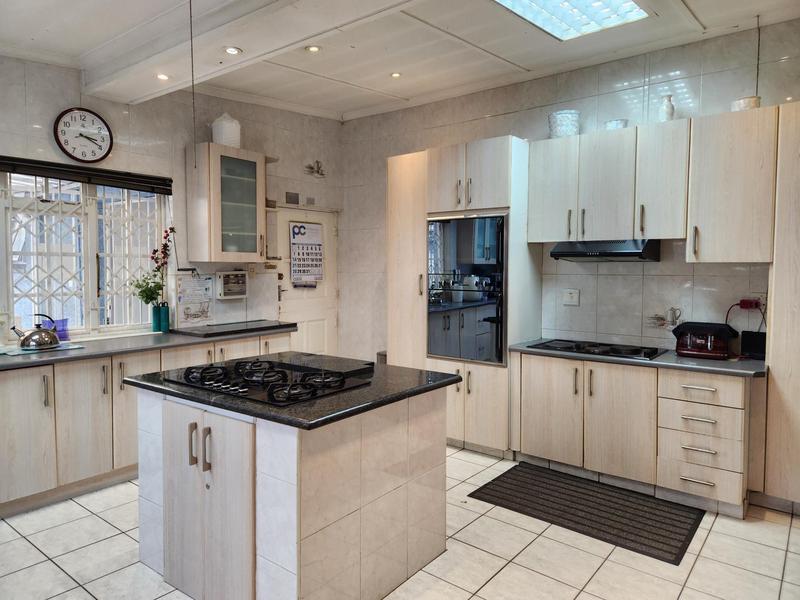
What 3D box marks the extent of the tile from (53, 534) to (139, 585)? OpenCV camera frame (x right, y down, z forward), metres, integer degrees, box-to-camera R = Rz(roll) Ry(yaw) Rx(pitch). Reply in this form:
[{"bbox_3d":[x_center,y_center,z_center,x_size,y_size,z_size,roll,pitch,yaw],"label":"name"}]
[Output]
[{"bbox_3d":[-1.455,1.271,2.617,0.348,0.010,0.346,3,4,39],"label":"tile"}]

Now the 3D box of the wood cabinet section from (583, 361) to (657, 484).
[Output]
[{"bbox_3d":[1.609,0.783,3.716,0.460,0.740,0.550,3,3,38],"label":"wood cabinet section"}]

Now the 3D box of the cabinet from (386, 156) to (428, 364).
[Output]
[{"bbox_3d":[0.226,-0.056,4.646,0.420,2.303,0.564,2,3,39],"label":"cabinet"}]

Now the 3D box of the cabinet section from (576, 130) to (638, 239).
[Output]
[{"bbox_3d":[1.555,-0.804,3.889,0.389,0.763,0.320,3,3,38],"label":"cabinet section"}]

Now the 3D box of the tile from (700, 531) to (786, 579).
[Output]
[{"bbox_3d":[1.755,1.301,2.714,0.345,0.010,0.345,3,3,38],"label":"tile"}]

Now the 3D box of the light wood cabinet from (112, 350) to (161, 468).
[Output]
[{"bbox_3d":[-1.965,0.716,3.713,0.564,0.735,0.320,3,4,39],"label":"light wood cabinet"}]

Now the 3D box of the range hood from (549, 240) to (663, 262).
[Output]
[{"bbox_3d":[1.442,-0.344,3.726,0.609,0.147,0.461,2,3,39],"label":"range hood"}]

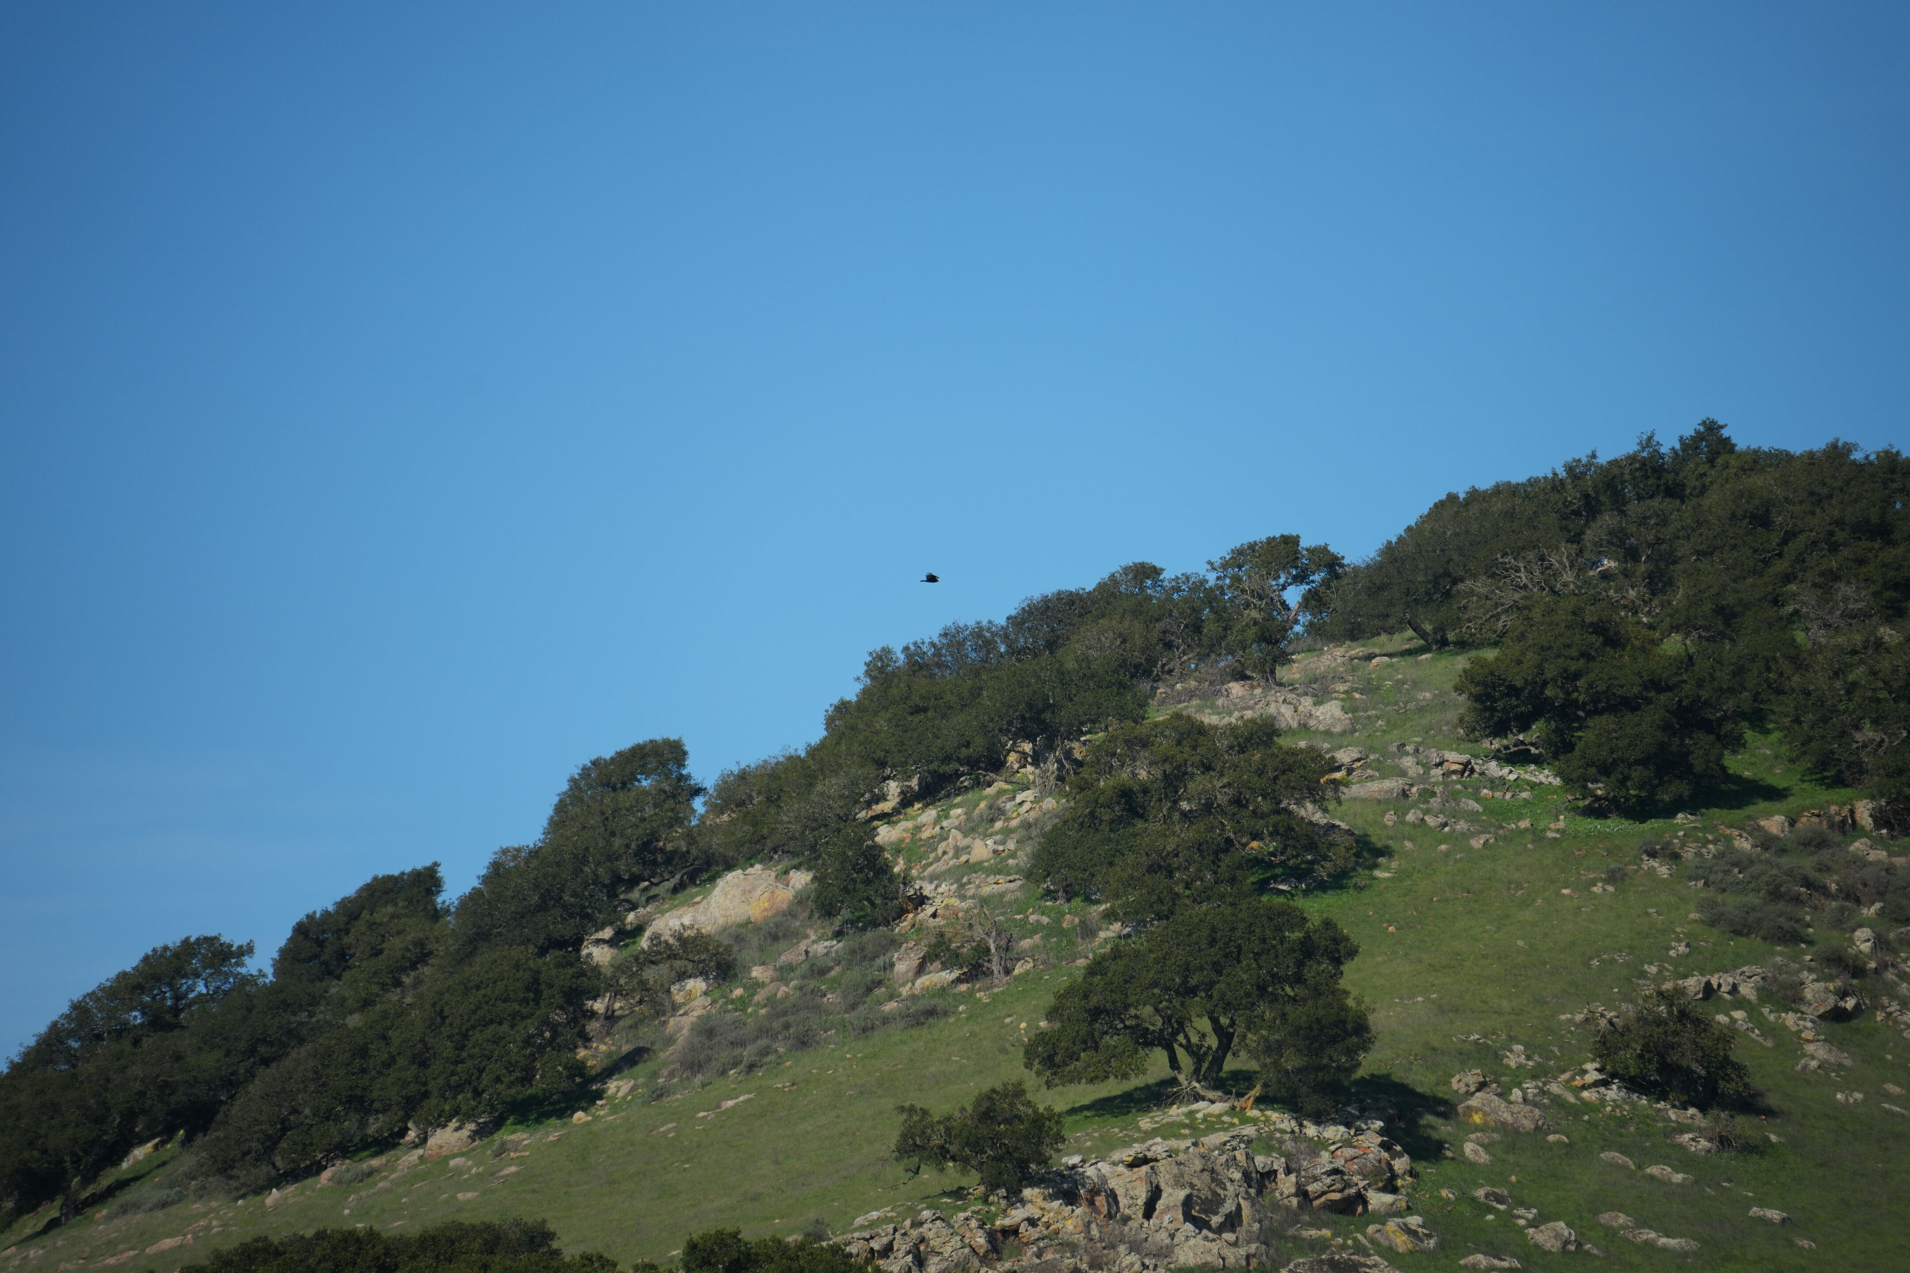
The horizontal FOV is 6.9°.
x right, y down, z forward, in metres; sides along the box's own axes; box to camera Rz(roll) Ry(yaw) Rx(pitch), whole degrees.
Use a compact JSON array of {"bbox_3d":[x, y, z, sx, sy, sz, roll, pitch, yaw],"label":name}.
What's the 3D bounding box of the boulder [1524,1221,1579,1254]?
[{"bbox_3d":[18.122,18.288,484.433,1.590,0.983,1.300,0,-7,0],"label":"boulder"}]

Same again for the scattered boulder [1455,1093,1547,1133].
[{"bbox_3d":[17.111,14.943,498.633,2.852,1.301,1.900,0,-7,0],"label":"scattered boulder"}]

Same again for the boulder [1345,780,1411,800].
[{"bbox_3d":[14.154,5.144,532.500,2.197,0.720,1.500,0,-7,0],"label":"boulder"}]

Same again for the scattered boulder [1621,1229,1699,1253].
[{"bbox_3d":[21.439,18.403,484.467,2.407,0.749,1.400,0,-7,0],"label":"scattered boulder"}]

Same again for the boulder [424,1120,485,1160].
[{"bbox_3d":[-16.122,16.224,512.533,2.018,1.337,1.600,0,-7,0],"label":"boulder"}]

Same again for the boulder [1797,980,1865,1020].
[{"bbox_3d":[28.209,11.706,512.567,2.163,1.337,1.700,0,-7,0],"label":"boulder"}]

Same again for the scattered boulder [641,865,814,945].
[{"bbox_3d":[-7.552,8.918,528.200,5.745,2.756,3.600,0,-7,0],"label":"scattered boulder"}]

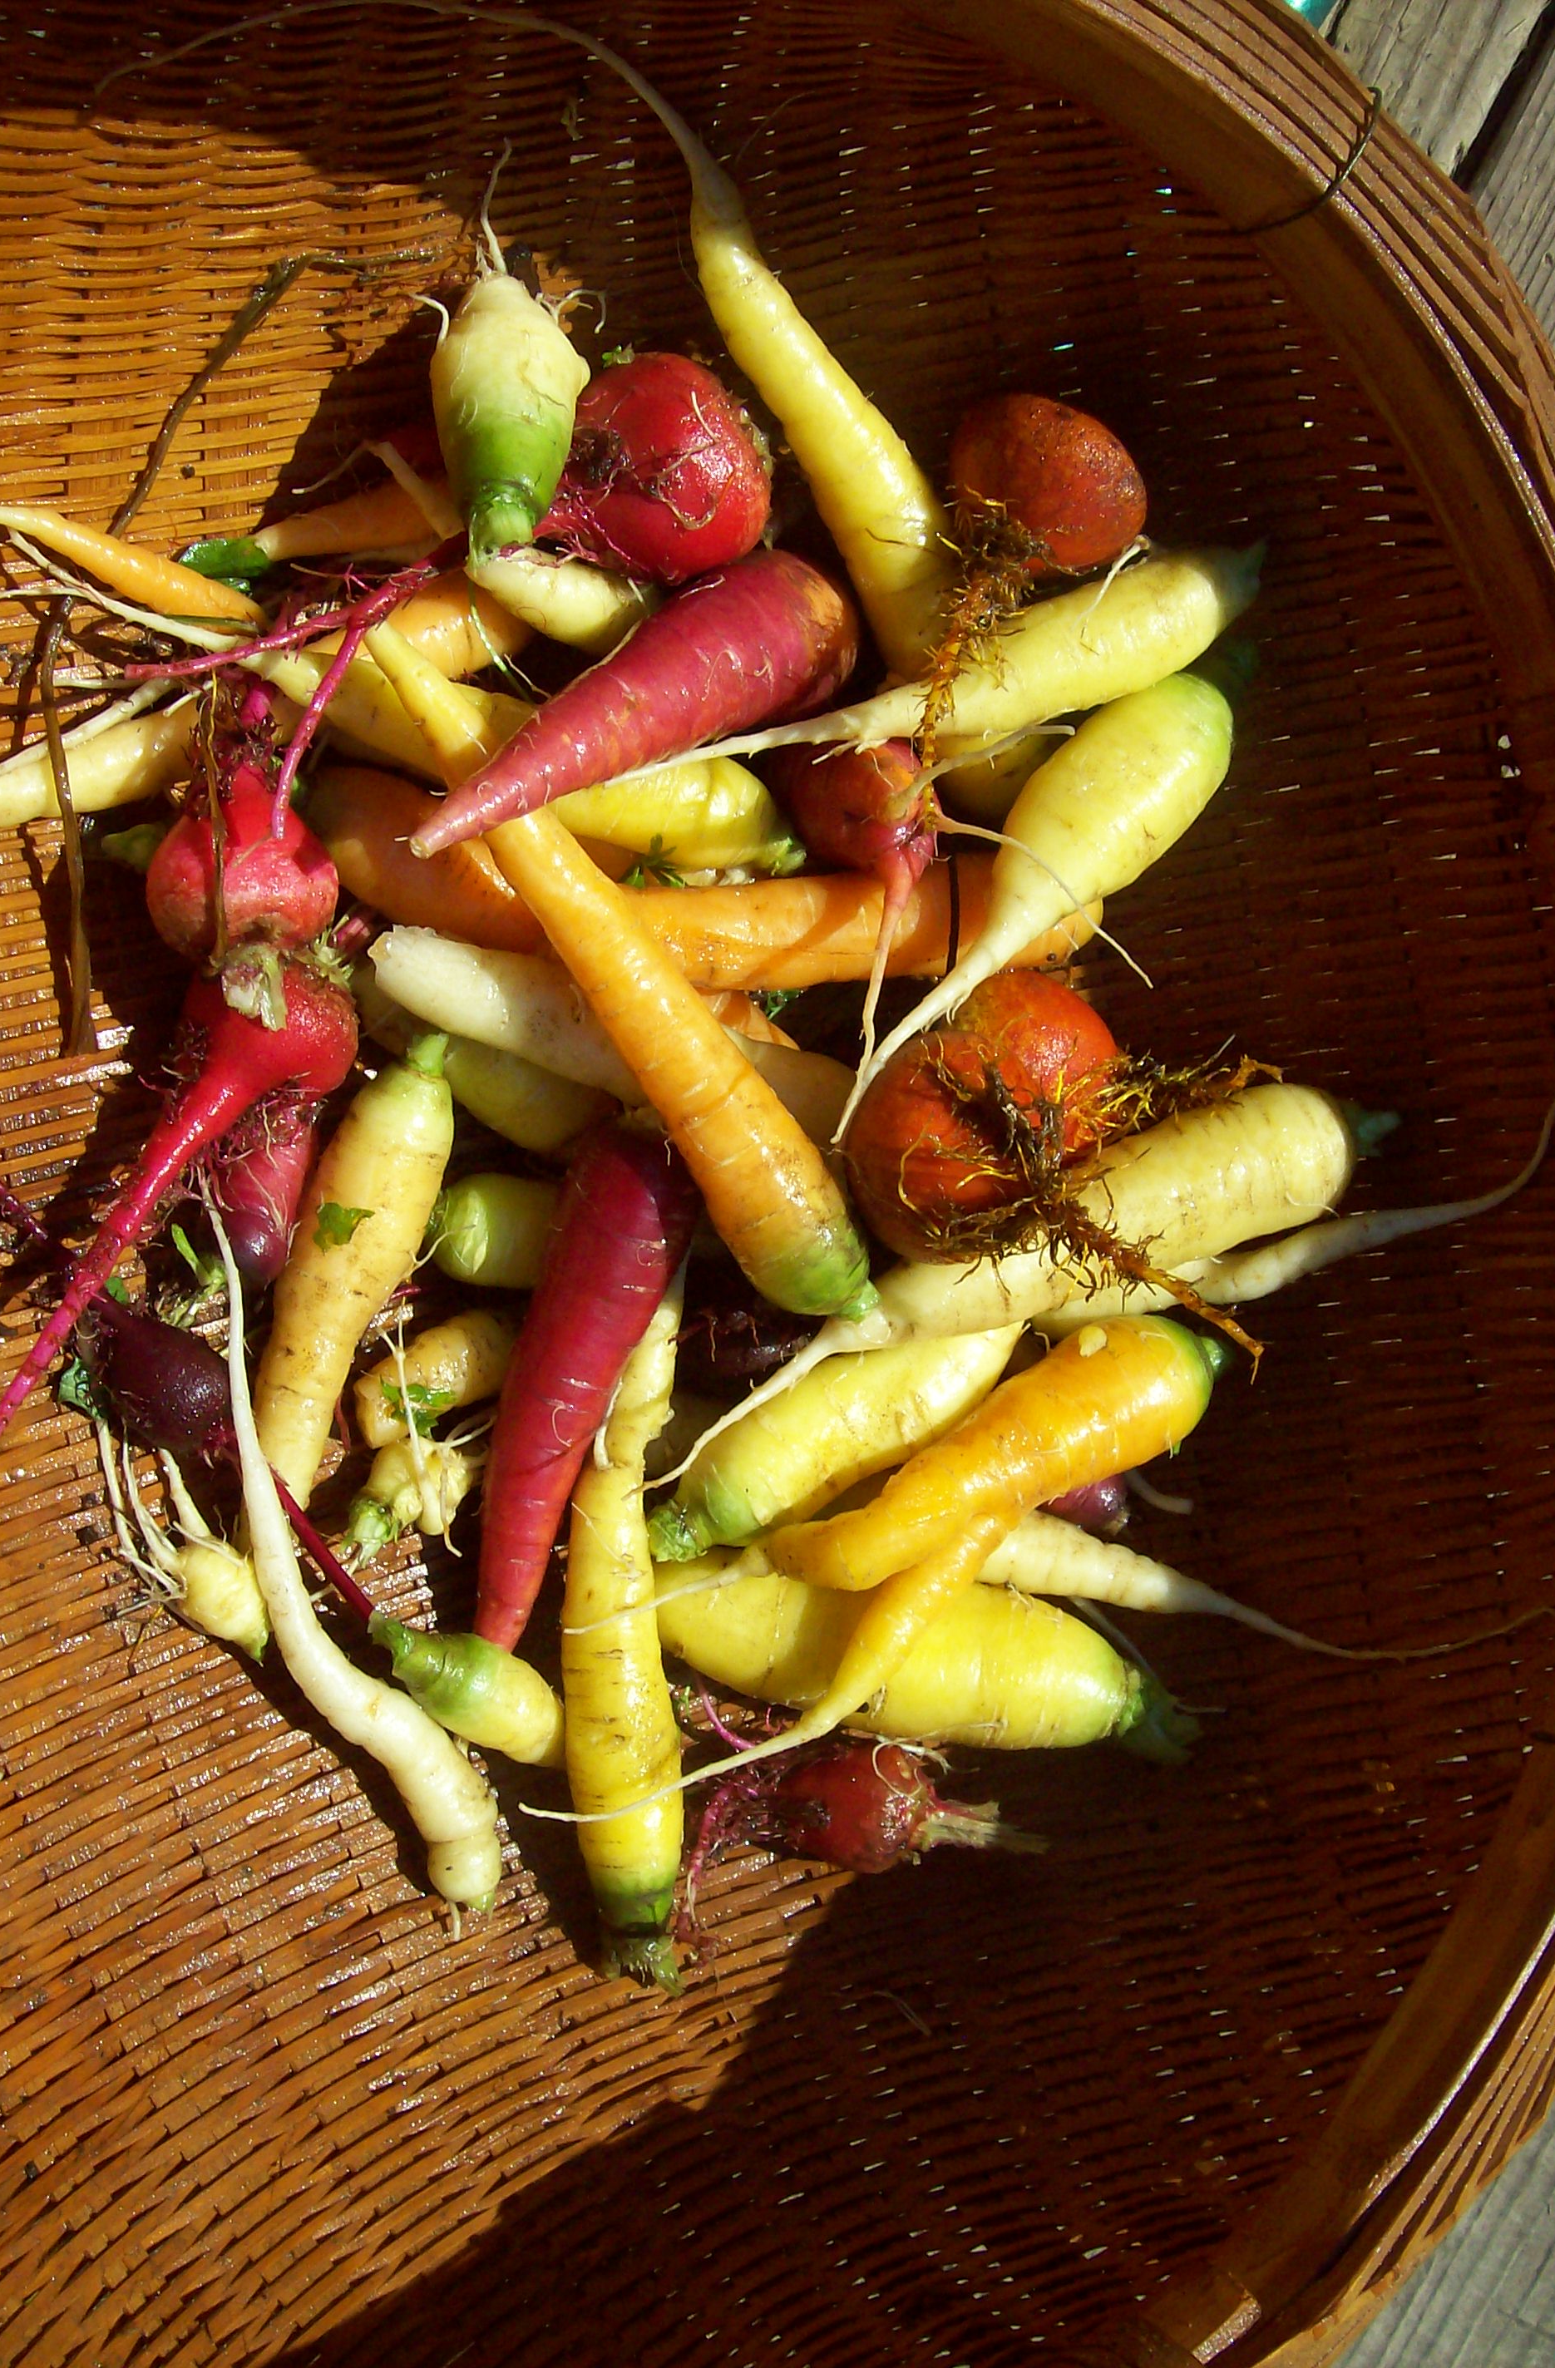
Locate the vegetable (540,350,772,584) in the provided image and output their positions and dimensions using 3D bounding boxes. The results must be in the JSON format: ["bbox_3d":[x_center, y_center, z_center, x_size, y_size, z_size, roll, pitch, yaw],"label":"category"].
[{"bbox_3d":[-0.027,-0.165,0.568,0.051,0.051,0.052,-18,85,0],"label":"vegetable"}]

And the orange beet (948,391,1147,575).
[{"bbox_3d":[0.062,-0.162,0.568,0.045,0.044,0.044,27,98,3],"label":"orange beet"}]

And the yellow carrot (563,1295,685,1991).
[{"bbox_3d":[-0.034,0.104,0.572,0.030,0.029,0.167,3,92,0],"label":"yellow carrot"}]

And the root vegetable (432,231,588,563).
[{"bbox_3d":[-0.060,-0.176,0.552,0.035,0.035,0.076,-2,93,0],"label":"root vegetable"}]

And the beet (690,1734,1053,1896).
[{"bbox_3d":[0.024,0.166,0.642,0.093,0.032,0.038,2,76,3],"label":"beet"}]

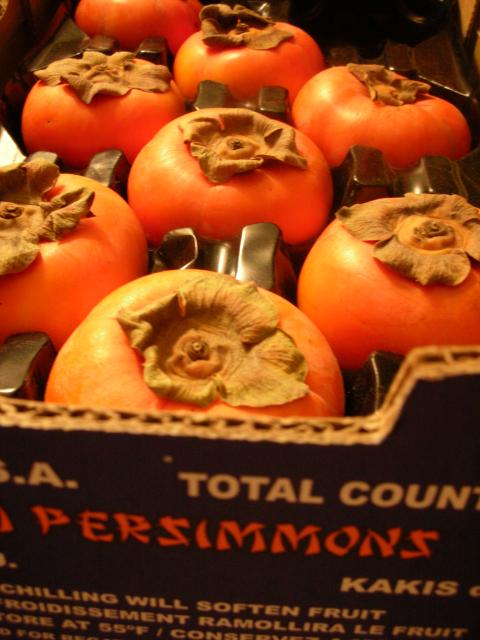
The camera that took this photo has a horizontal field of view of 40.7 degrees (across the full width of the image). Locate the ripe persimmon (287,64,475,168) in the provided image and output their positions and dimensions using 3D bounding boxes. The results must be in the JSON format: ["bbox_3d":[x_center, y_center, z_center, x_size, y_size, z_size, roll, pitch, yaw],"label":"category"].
[{"bbox_3d":[0.062,-0.085,0.290,0.079,0.055,0.079,3,54,2],"label":"ripe persimmon"}]

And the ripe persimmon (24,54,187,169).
[{"bbox_3d":[-0.061,-0.093,0.294,0.074,0.051,0.074,3,42,2],"label":"ripe persimmon"}]

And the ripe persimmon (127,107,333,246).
[{"bbox_3d":[-0.004,-0.052,0.252,0.079,0.055,0.079,3,54,2],"label":"ripe persimmon"}]

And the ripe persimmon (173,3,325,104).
[{"bbox_3d":[0.005,-0.126,0.333,0.077,0.054,0.077,3,42,2],"label":"ripe persimmon"}]

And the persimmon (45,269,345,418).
[{"bbox_3d":[-0.012,0.019,0.173,0.079,0.055,0.079,3,49,2],"label":"persimmon"}]

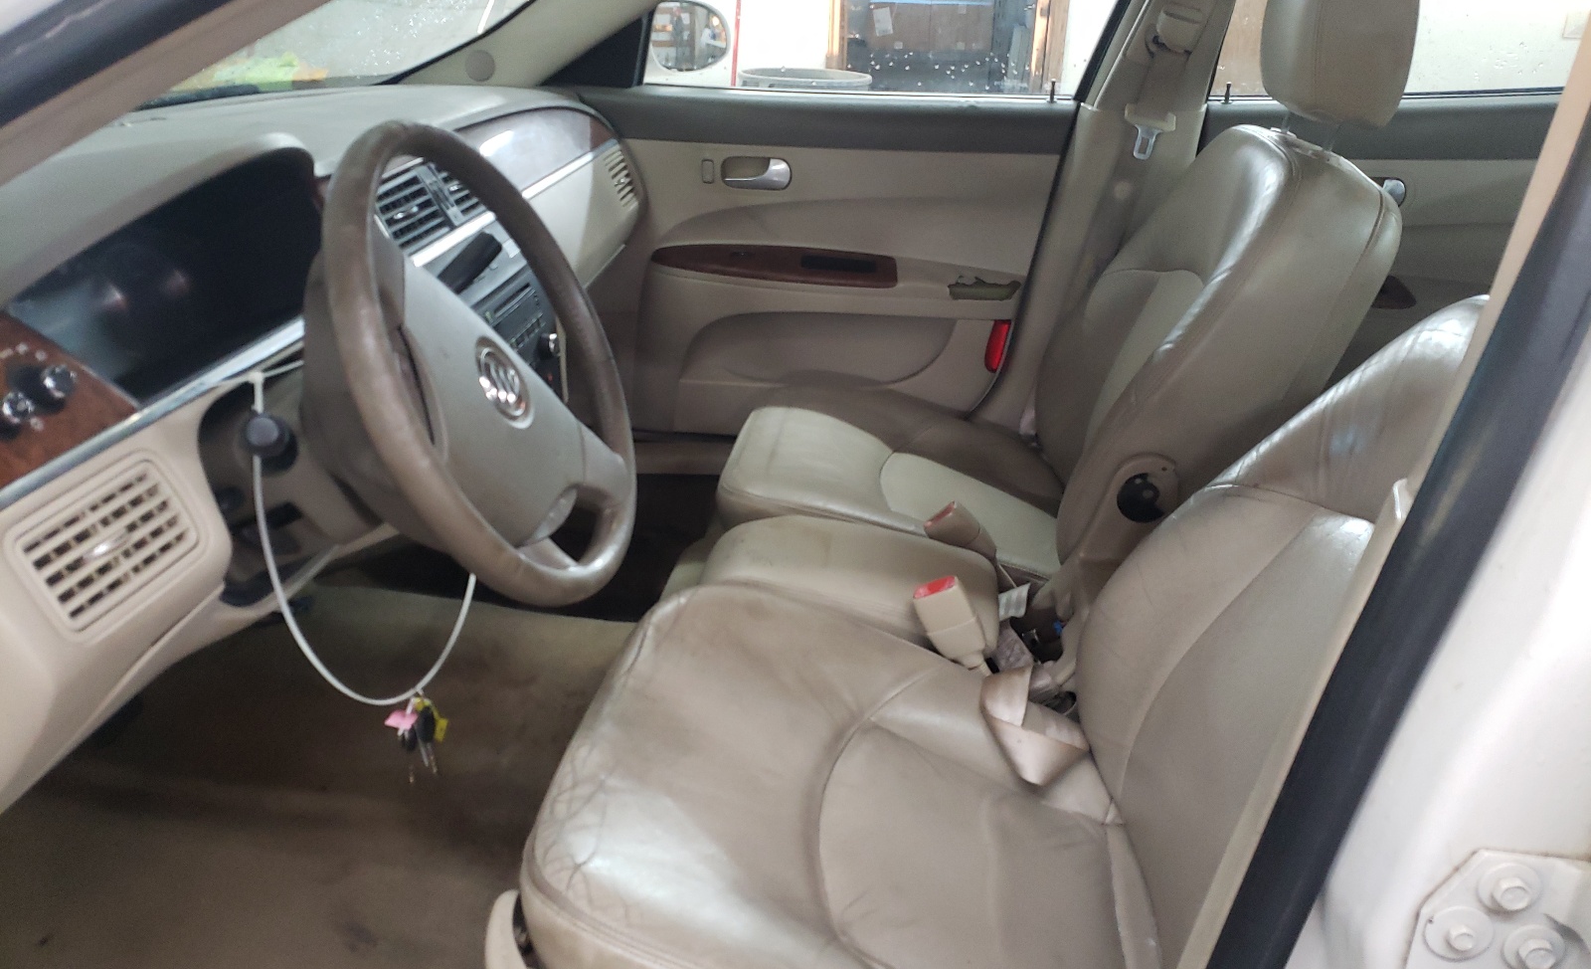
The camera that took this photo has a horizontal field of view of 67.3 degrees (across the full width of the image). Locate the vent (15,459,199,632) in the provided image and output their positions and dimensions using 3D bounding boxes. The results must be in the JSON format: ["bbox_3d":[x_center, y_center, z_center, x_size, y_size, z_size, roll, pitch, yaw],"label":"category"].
[{"bbox_3d":[-0.449,0.040,0.773,0.030,0.070,0.127,-14,21,15],"label":"vent"}]

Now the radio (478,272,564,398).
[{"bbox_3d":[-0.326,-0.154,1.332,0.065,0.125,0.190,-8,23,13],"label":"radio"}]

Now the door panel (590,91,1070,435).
[{"bbox_3d":[0.004,-0.341,1.965,0.825,0.605,0.120,4,25,7],"label":"door panel"}]

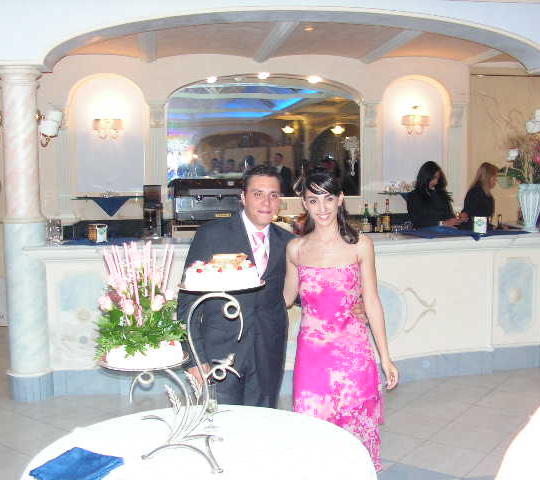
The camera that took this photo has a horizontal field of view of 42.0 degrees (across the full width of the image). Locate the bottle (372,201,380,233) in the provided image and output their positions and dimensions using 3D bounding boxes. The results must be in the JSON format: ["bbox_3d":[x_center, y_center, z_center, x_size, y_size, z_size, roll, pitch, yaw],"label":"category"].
[{"bbox_3d":[1.018,-0.220,6.713,0.076,0.300,0.076,-1,6,0],"label":"bottle"}]

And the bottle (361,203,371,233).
[{"bbox_3d":[0.922,-0.210,6.714,0.076,0.290,0.076,-1,6,0],"label":"bottle"}]

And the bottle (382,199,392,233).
[{"bbox_3d":[0.997,-0.208,5.963,0.078,0.285,0.078,-1,6,0],"label":"bottle"}]

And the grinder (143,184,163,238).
[{"bbox_3d":[-1.172,-0.279,7.008,0.190,0.550,0.330,-2,6,-7],"label":"grinder"}]

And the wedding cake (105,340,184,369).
[{"bbox_3d":[-0.432,0.384,2.429,0.270,0.075,0.270,-1,6,0],"label":"wedding cake"}]

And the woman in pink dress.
[{"bbox_3d":[0.330,0.540,3.276,0.510,1.690,0.340,0,6,5],"label":"woman in pink dress"}]

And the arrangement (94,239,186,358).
[{"bbox_3d":[-0.434,0.201,2.354,0.295,0.370,0.280,-1,6,0],"label":"arrangement"}]

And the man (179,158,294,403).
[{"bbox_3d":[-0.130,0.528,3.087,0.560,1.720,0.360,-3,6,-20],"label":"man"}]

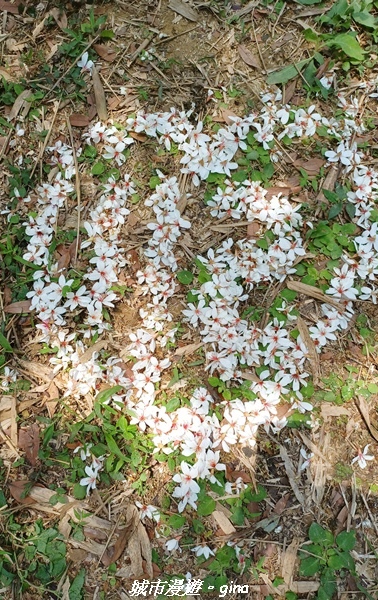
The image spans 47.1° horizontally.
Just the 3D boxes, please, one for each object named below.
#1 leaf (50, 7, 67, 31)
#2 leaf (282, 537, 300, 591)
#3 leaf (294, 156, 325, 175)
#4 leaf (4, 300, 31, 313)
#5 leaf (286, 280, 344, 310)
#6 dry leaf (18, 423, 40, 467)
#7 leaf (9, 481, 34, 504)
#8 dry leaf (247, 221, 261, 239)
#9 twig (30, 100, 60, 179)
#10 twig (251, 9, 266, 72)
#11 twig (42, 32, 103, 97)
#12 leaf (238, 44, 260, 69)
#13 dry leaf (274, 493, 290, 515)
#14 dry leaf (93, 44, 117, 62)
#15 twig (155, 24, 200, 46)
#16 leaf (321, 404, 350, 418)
[{"bbox_3d":[-0.318,-0.688,1.061,0.021,0.010,0.082,-28,72,-10],"label":"leaf"},{"bbox_3d":[0.158,0.403,0.663,0.018,0.011,0.074,17,71,6],"label":"leaf"},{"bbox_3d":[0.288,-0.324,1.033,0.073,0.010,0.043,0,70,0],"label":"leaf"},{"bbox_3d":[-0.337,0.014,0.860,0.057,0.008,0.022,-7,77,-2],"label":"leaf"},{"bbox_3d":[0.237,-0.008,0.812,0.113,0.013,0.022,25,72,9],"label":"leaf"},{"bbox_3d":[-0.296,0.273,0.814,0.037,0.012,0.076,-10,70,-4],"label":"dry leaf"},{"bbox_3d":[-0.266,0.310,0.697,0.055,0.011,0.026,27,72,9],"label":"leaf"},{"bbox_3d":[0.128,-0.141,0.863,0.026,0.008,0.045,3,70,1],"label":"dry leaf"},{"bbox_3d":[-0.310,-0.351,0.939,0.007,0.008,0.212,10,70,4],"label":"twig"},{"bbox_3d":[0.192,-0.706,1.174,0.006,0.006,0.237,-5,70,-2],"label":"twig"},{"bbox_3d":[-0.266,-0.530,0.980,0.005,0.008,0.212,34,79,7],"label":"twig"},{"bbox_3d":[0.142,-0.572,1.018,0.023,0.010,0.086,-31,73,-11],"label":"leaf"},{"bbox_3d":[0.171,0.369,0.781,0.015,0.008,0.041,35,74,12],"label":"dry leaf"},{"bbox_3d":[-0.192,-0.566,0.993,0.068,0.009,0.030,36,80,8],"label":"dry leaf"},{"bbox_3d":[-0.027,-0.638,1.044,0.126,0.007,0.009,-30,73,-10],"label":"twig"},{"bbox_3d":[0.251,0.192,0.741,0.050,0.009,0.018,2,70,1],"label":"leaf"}]

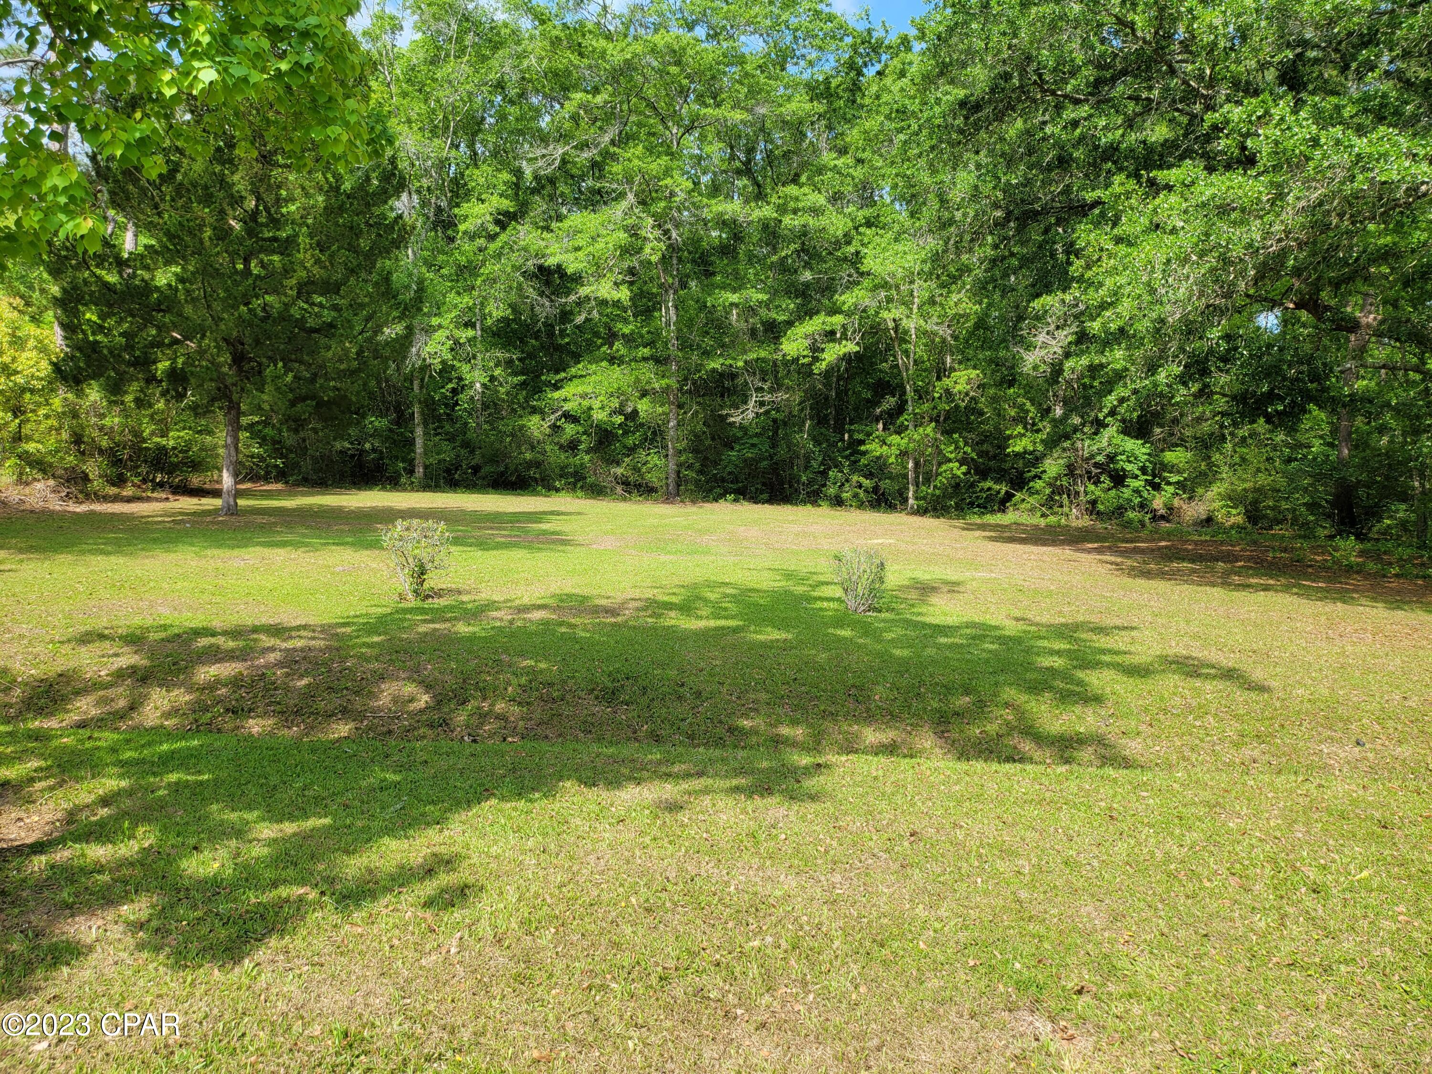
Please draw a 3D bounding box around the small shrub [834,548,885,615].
[{"bbox_3d":[1.604,0.481,12.000,0.599,0.726,0.569,1,4,0],"label":"small shrub"}]

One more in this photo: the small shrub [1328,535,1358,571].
[{"bbox_3d":[10.786,0.269,18.500,0.539,0.616,0.539,1,4,0],"label":"small shrub"}]

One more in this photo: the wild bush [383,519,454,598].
[{"bbox_3d":[-3.506,0.262,12.600,0.839,0.928,0.797,1,4,0],"label":"wild bush"}]

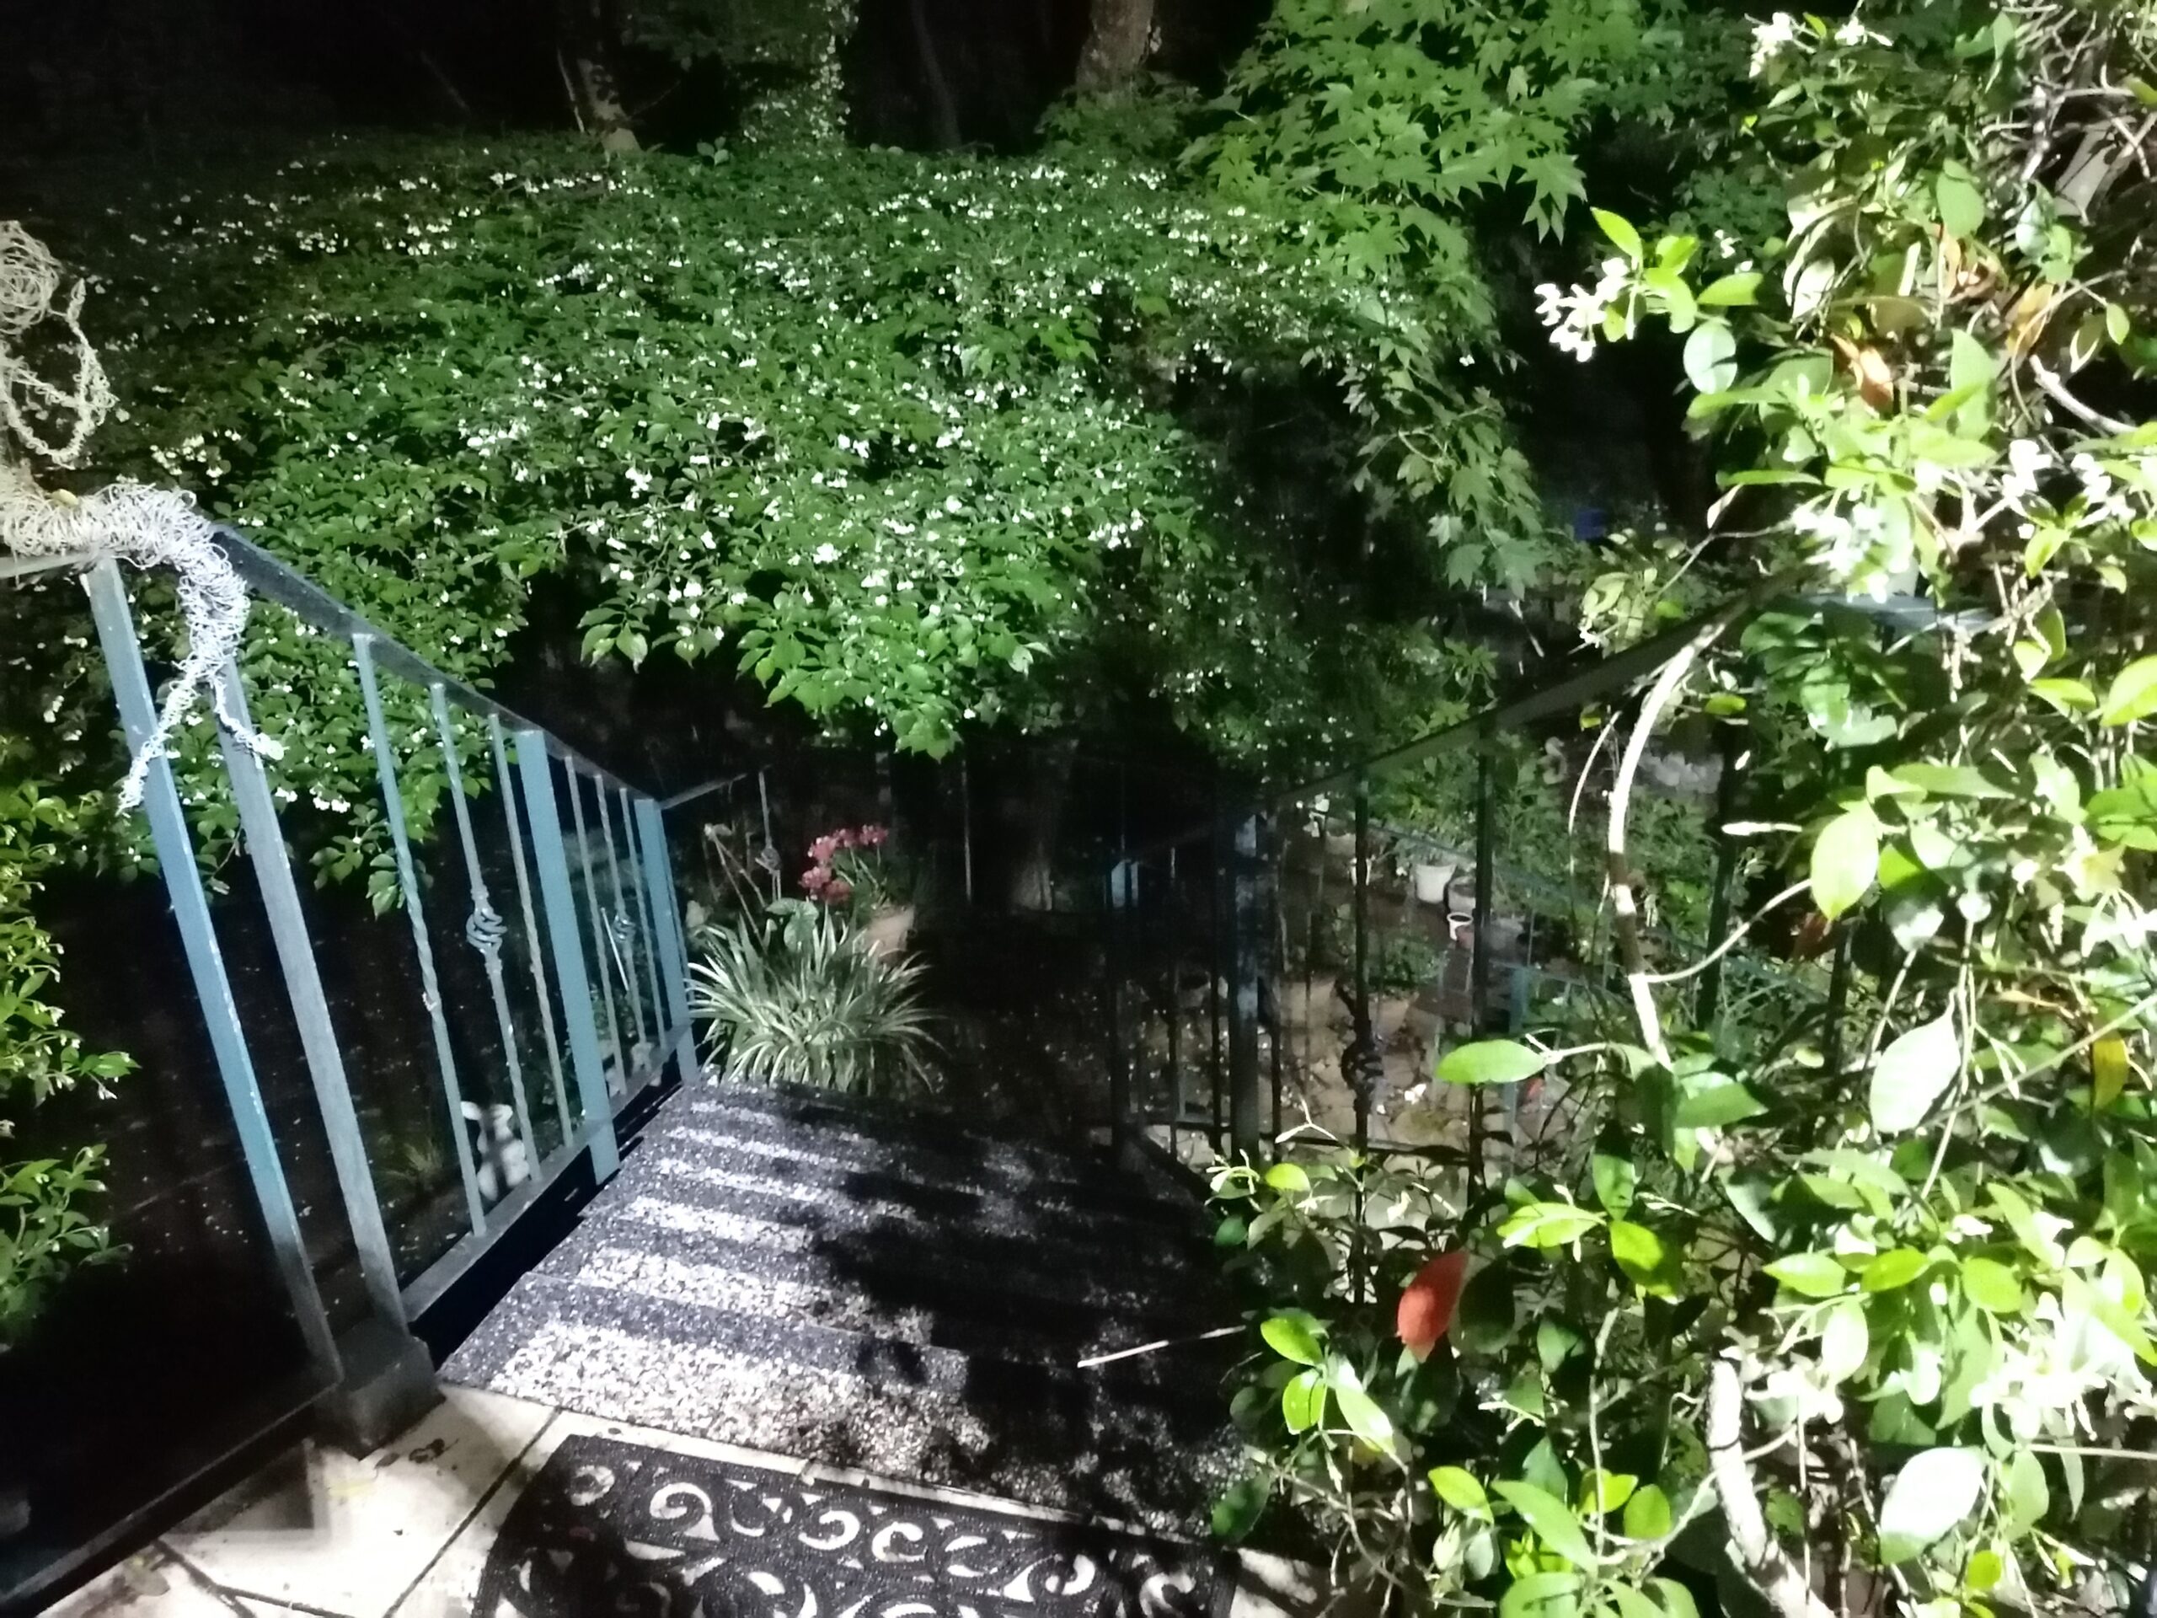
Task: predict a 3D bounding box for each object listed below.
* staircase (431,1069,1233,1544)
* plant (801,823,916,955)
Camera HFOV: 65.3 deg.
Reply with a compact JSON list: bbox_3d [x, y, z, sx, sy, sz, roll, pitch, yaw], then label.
[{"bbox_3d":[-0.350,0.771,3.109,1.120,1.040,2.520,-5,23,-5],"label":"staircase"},{"bbox_3d":[-0.624,0.260,4.850,0.350,0.460,0.340,-3,23,0],"label":"plant"}]

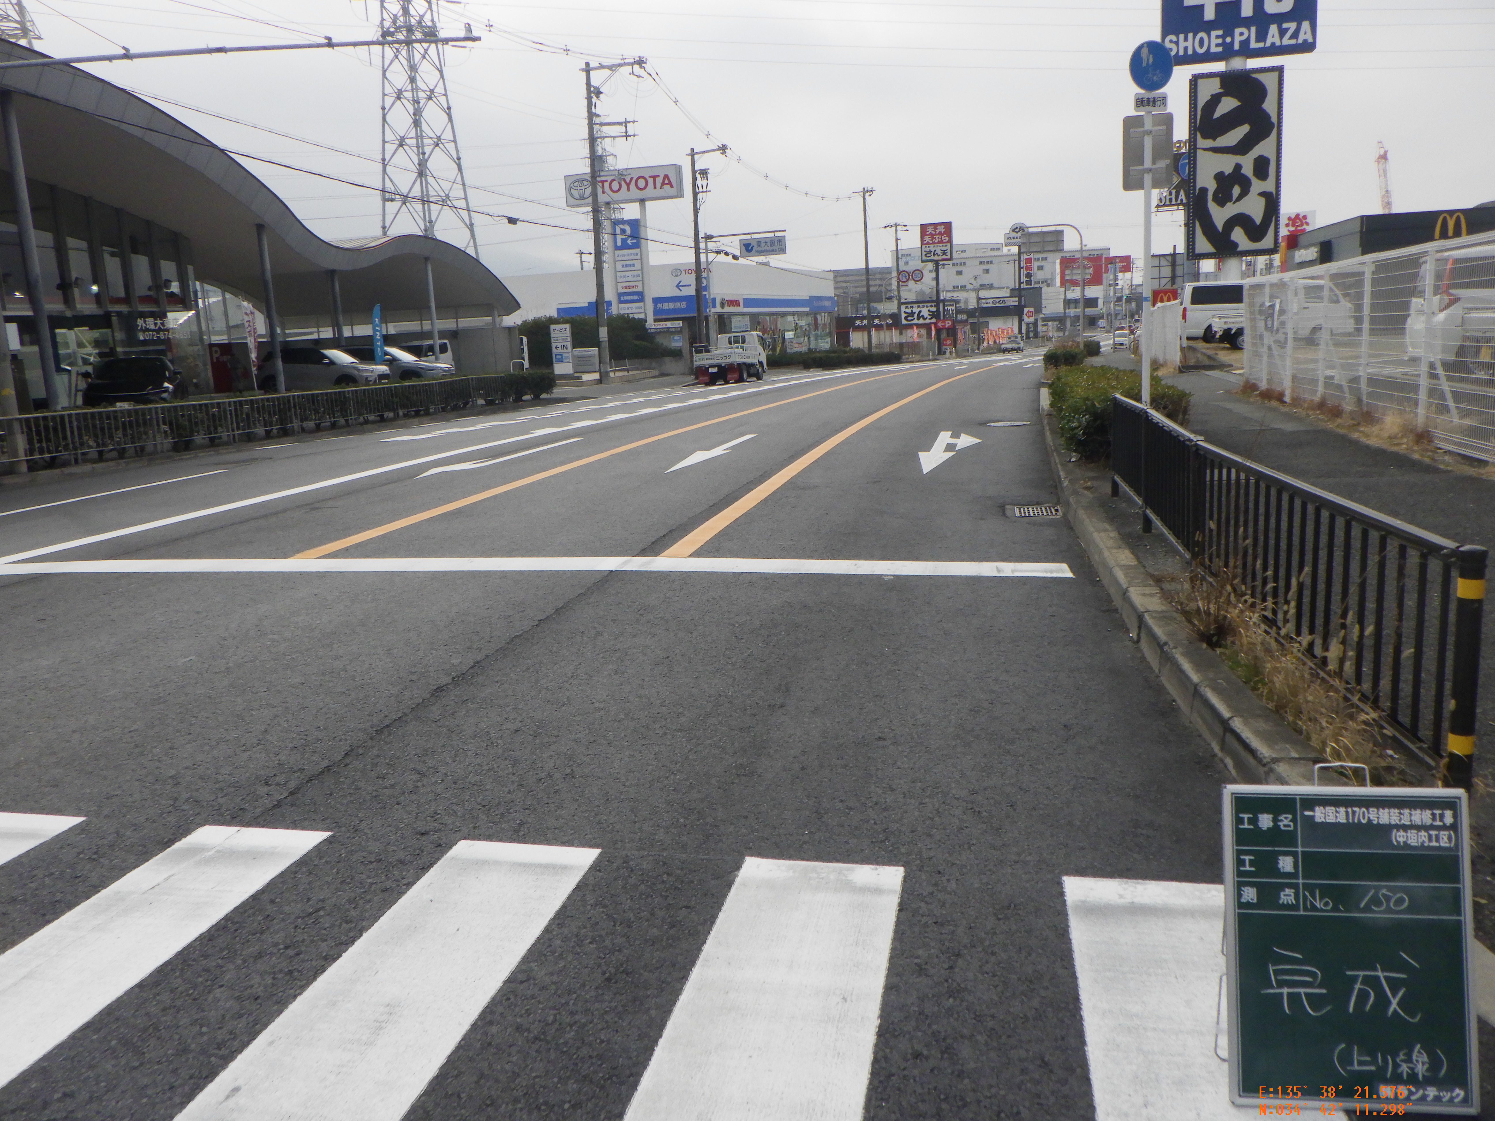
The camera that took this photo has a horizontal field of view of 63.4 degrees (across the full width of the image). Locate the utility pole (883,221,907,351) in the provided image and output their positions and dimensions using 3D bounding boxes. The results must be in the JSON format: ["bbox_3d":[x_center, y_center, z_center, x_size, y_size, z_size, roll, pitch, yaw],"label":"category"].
[{"bbox_3d":[12.608,-22.693,101.145,1.950,10.773,0.500,3,12,28],"label":"utility pole"}]

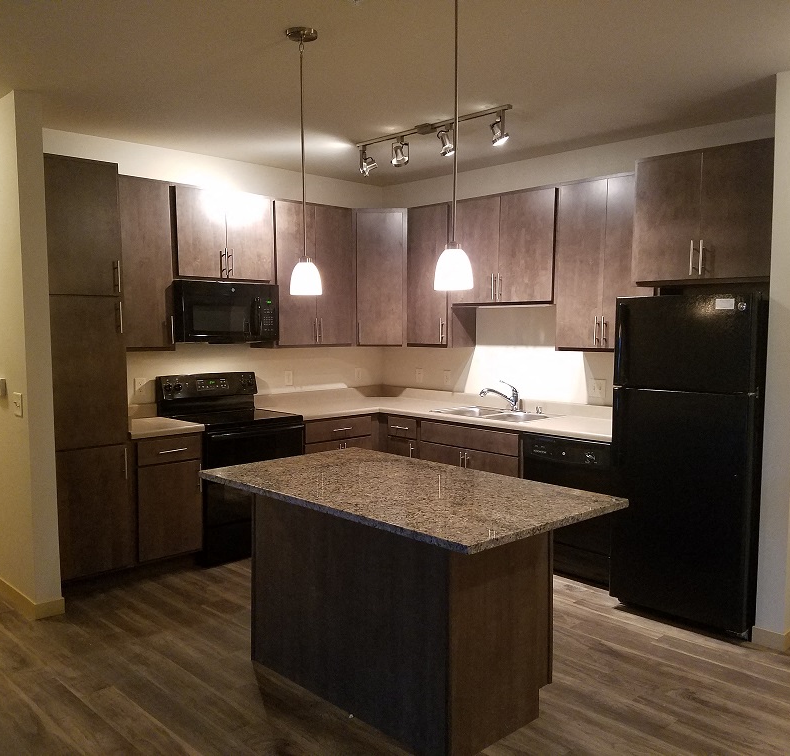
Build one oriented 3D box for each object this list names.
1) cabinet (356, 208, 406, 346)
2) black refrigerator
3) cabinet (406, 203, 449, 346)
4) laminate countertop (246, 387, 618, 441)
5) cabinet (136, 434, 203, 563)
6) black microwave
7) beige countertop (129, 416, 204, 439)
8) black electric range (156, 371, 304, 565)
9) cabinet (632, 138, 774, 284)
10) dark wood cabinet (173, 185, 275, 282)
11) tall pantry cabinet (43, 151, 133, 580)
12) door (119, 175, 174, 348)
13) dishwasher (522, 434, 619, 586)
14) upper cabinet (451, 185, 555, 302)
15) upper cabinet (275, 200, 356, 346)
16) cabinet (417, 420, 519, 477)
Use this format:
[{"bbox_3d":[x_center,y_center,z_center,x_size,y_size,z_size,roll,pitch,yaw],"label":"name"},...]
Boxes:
[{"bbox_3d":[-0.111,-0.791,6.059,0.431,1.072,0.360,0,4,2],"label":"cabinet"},{"bbox_3d":[1.706,0.400,4.128,0.750,1.687,0.724,-4,5,-43],"label":"black refrigerator"},{"bbox_3d":[0.364,-0.787,5.931,0.325,1.073,0.460,-4,6,-44],"label":"cabinet"},{"bbox_3d":[0.333,0.234,5.282,1.365,0.132,2.690,-4,6,-44],"label":"laminate countertop"},{"bbox_3d":[-1.603,0.739,4.892,0.470,0.823,0.627,-4,6,-44],"label":"cabinet"},{"bbox_3d":[-1.234,-0.449,5.317,0.755,0.412,0.400,-4,6,-44],"label":"black microwave"},{"bbox_3d":[-1.598,0.310,4.853,0.475,0.039,0.645,-4,6,-44],"label":"beige countertop"},{"bbox_3d":[-1.113,0.581,5.203,0.762,1.177,0.665,-4,5,-43],"label":"black electric range"},{"bbox_3d":[1.828,-0.865,4.172,0.630,0.683,0.770,-4,6,-44],"label":"cabinet"},{"bbox_3d":[-1.259,-0.975,5.306,0.770,0.613,0.325,-4,6,-44],"label":"dark wood cabinet"},{"bbox_3d":[-1.948,-0.031,4.502,0.470,2.413,0.630,-4,6,-44],"label":"tall pantry cabinet"},{"bbox_3d":[-1.603,-0.710,4.793,0.410,1.043,0.024,-4,6,-43],"label":"door"},{"bbox_3d":[1.221,0.767,4.783,0.610,0.865,0.604,-4,5,-43],"label":"dishwasher"},{"bbox_3d":[0.843,-0.892,5.324,0.322,0.775,0.920,-4,5,-43],"label":"upper cabinet"},{"bbox_3d":[-0.701,-0.774,5.764,0.745,1.072,0.322,-4,5,-43],"label":"upper cabinet"},{"bbox_3d":[0.708,0.725,5.360,0.620,0.870,0.915,-4,5,-43],"label":"cabinet"}]

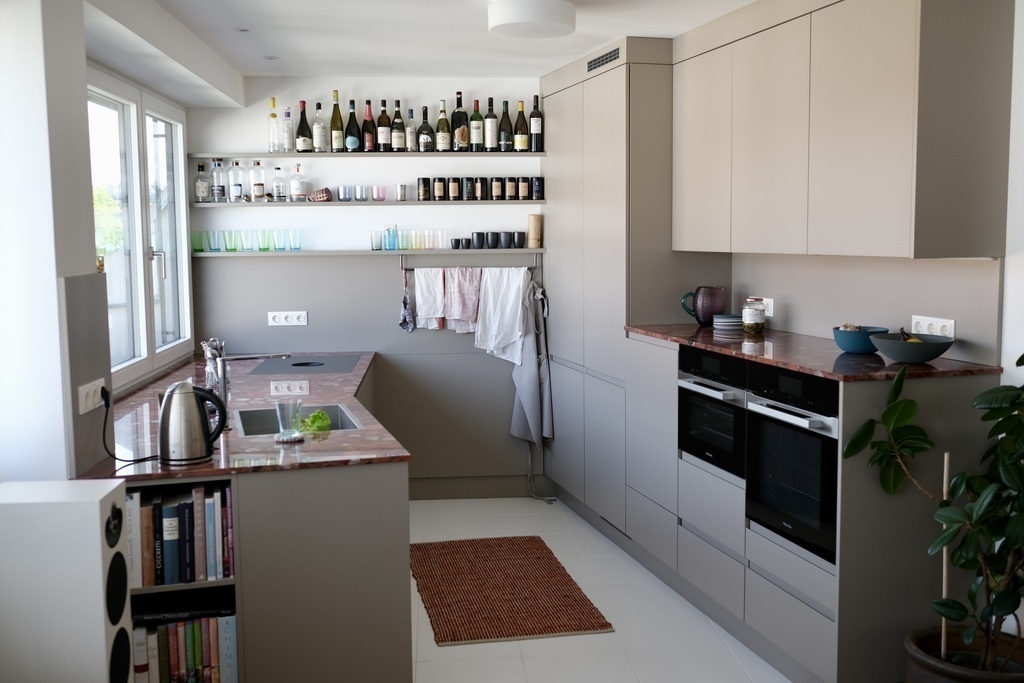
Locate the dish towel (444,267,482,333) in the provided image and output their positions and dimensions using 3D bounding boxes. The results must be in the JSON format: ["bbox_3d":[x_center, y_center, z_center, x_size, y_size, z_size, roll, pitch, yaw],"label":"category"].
[{"bbox_3d":[-0.292,-0.243,5.928,0.220,0.392,0.050,-1,6,-4],"label":"dish towel"}]

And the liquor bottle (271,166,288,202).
[{"bbox_3d":[-1.358,-0.917,5.826,0.076,0.200,0.076,-1,6,-5],"label":"liquor bottle"}]

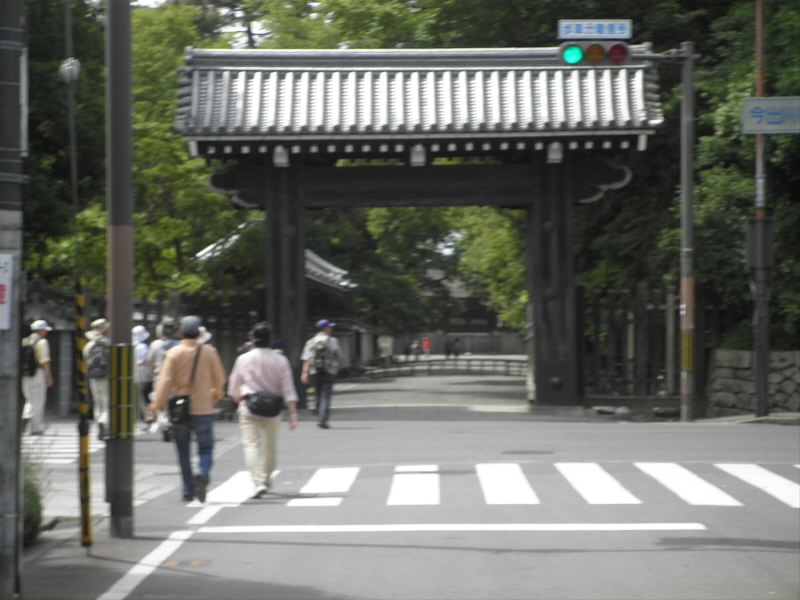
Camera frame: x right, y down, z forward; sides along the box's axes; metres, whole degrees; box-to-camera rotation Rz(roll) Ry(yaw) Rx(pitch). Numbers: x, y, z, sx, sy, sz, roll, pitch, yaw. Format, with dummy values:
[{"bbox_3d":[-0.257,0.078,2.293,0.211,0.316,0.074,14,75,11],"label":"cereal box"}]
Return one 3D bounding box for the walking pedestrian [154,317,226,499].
[{"bbox_3d":[-1.930,0.997,23.000,0.640,1.700,0.500,0,-1,0],"label":"walking pedestrian"}]

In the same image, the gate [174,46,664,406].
[{"bbox_3d":[0.340,-1.270,44.100,8.450,6.450,3.200,0,-1,2],"label":"gate"}]

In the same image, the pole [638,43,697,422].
[{"bbox_3d":[4.330,-1.093,40.400,0.970,6.150,0.220,0,-1,2],"label":"pole"}]

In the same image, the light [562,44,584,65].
[{"bbox_3d":[2.815,-3.983,40.500,0.360,0.350,0.270,0,-1,2],"label":"light"}]

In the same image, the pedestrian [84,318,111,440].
[{"bbox_3d":[-4.276,1.120,35.400,0.520,1.716,0.500,-1,-1,20],"label":"pedestrian"}]

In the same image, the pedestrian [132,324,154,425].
[{"bbox_3d":[-4.054,1.205,39.300,0.480,1.606,0.480,0,-1,-45],"label":"pedestrian"}]

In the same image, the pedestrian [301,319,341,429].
[{"bbox_3d":[-1.223,1.153,38.900,0.600,1.699,0.500,-1,-1,11],"label":"pedestrian"}]

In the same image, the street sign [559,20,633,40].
[{"bbox_3d":[3.172,-4.381,40.500,1.180,0.310,0.060,0,-1,2],"label":"street sign"}]

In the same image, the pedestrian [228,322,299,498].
[{"bbox_3d":[-1.296,1.040,23.700,0.640,1.662,0.500,0,-1,3],"label":"pedestrian"}]

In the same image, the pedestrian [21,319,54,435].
[{"bbox_3d":[-5.381,1.153,37.000,0.550,1.712,0.520,0,-1,-41],"label":"pedestrian"}]

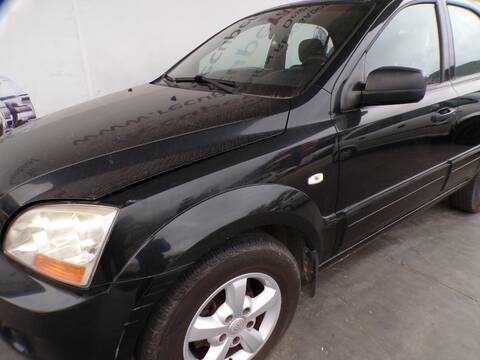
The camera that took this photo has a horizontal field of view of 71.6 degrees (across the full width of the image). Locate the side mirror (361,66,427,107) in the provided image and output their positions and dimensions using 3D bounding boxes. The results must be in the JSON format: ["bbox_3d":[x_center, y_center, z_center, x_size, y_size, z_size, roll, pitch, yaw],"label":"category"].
[{"bbox_3d":[0.665,-0.402,1.418,0.230,0.165,0.130,19,29,40],"label":"side mirror"}]

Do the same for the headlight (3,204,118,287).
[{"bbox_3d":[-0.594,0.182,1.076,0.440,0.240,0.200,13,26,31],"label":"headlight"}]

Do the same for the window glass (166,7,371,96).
[{"bbox_3d":[0.025,-0.795,2.030,0.853,0.150,1.400,-48,40,-14],"label":"window glass"}]

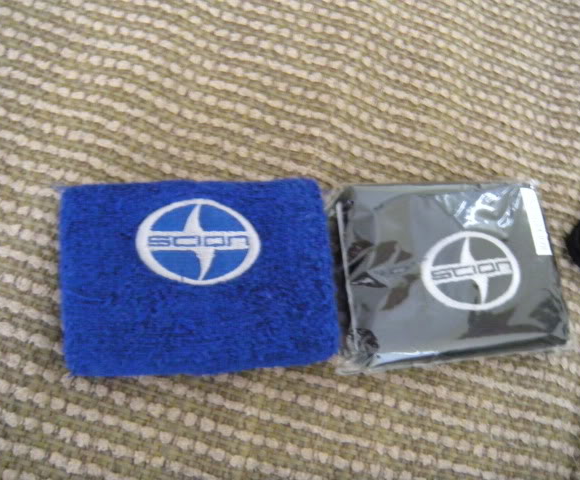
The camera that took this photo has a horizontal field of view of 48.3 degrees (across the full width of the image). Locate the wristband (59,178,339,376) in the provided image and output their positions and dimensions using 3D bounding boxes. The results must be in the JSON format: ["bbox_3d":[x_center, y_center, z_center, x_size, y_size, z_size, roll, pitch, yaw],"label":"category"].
[{"bbox_3d":[-0.033,0.012,0.243,0.098,0.016,0.069,-2,72,-11],"label":"wristband"}]

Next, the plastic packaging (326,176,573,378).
[{"bbox_3d":[0.062,0.012,0.259,0.088,0.016,0.070,-1,71,-11],"label":"plastic packaging"}]

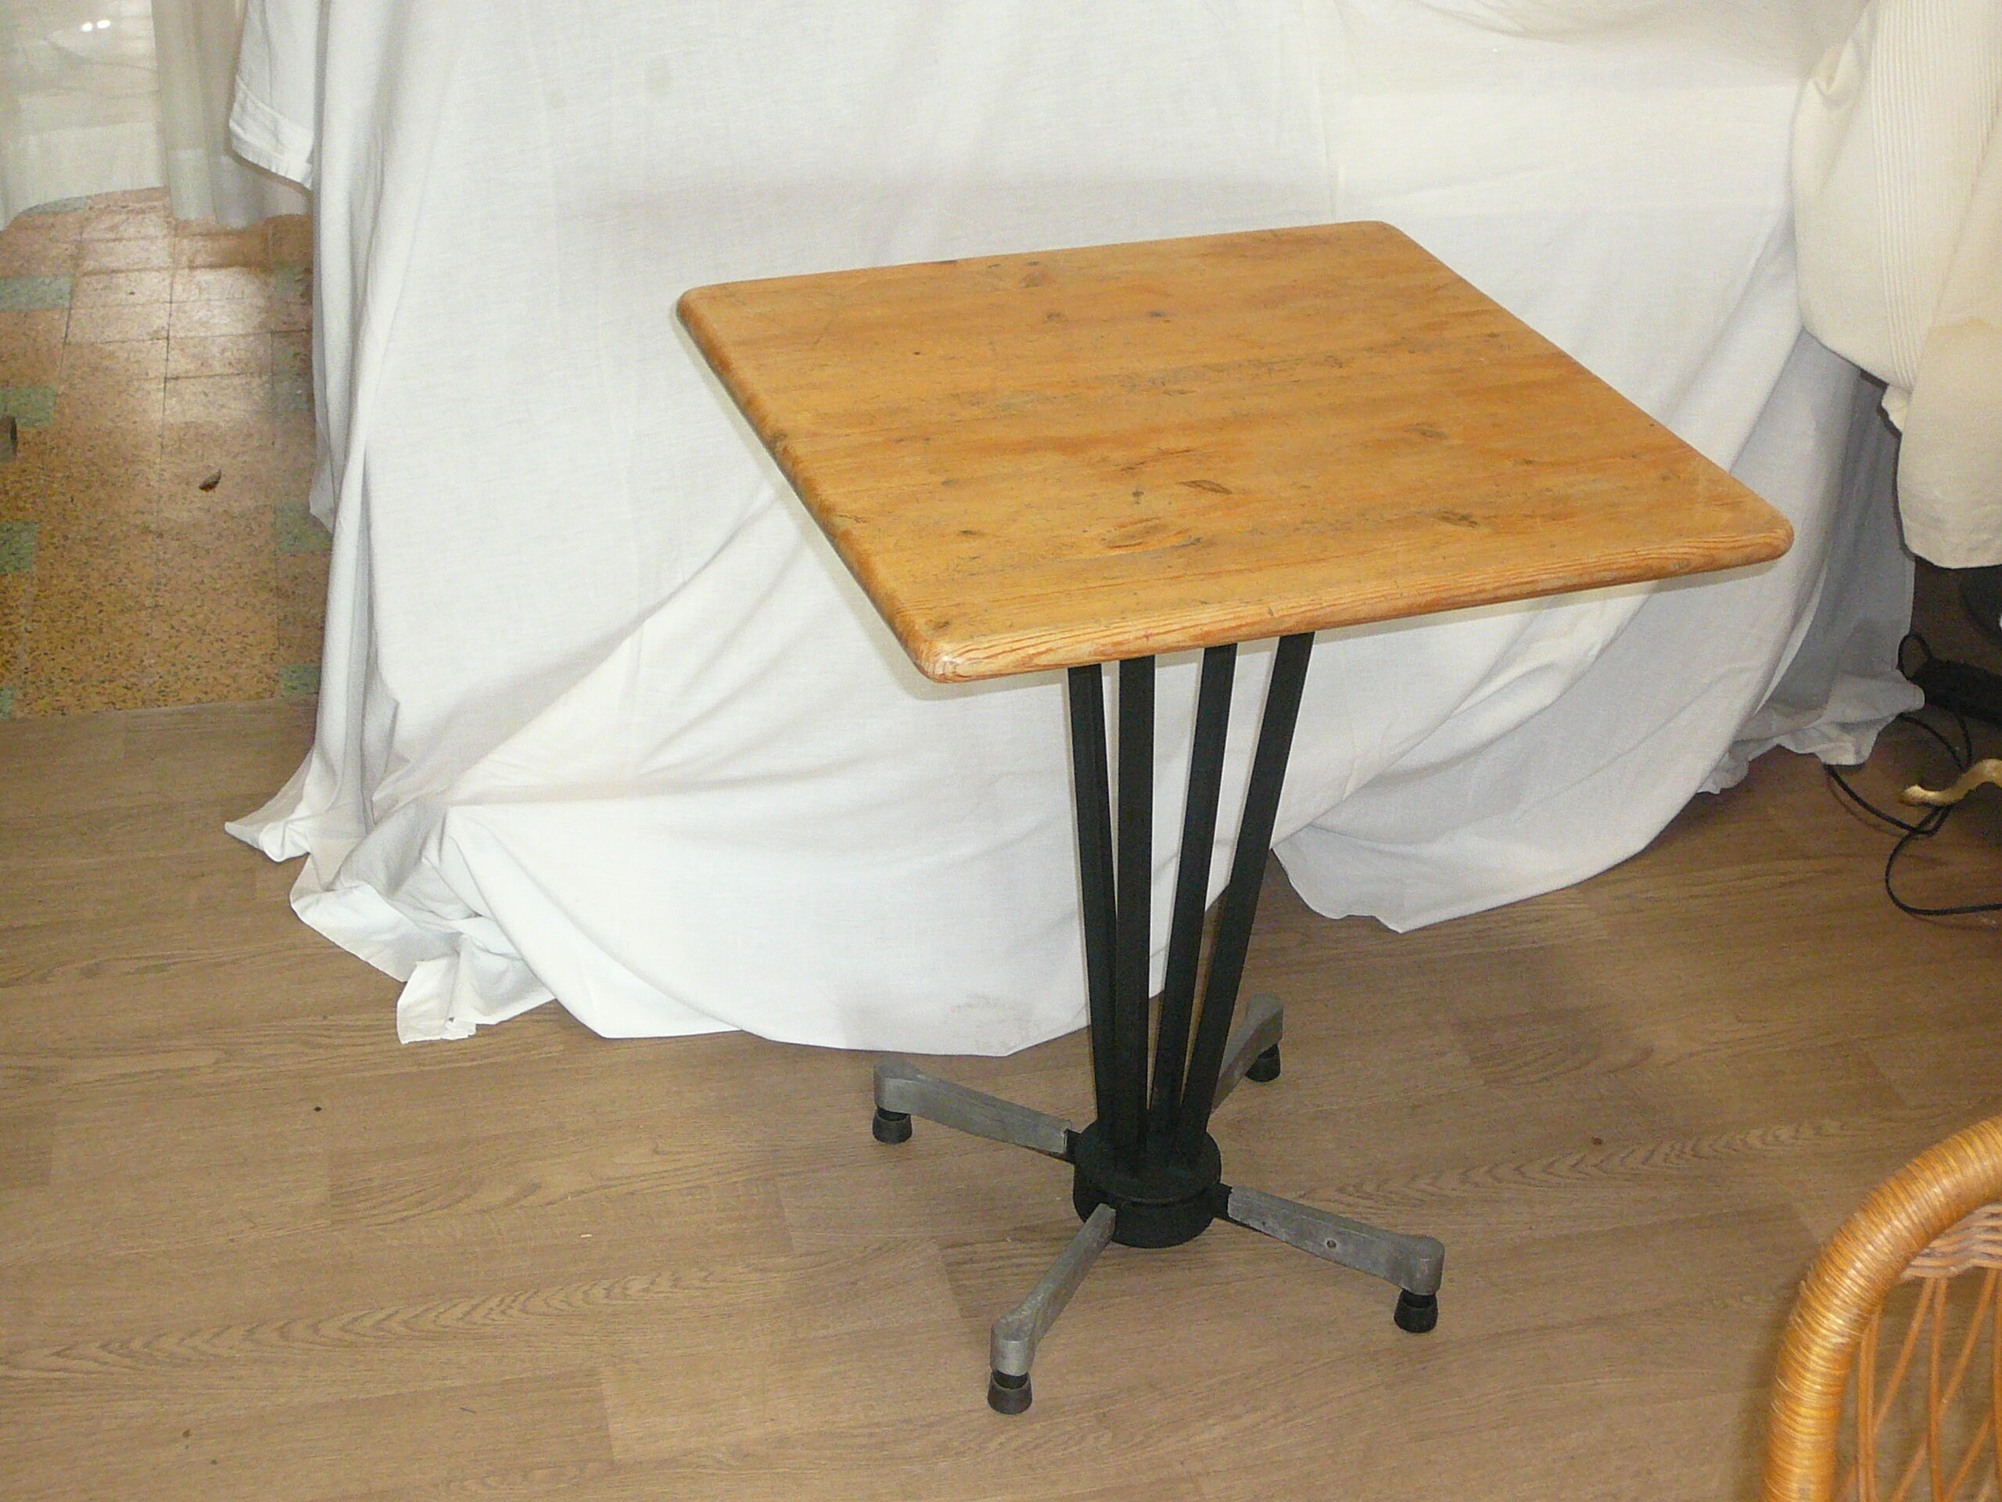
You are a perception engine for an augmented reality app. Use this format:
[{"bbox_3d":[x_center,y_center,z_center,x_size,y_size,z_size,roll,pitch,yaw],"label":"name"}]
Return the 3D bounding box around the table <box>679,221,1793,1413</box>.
[{"bbox_3d":[0.125,0.072,2.145,0.593,0.740,0.603,-9,32,-18],"label":"table"}]

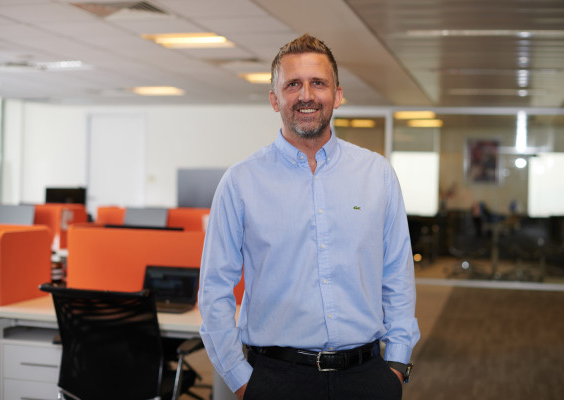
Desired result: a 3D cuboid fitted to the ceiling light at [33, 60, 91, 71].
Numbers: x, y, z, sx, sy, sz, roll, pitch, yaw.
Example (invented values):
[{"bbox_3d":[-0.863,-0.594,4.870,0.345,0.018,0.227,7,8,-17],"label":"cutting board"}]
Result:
[{"bbox_3d":[-2.131,-1.303,8.034,0.600,0.070,0.600,2,2,15],"label":"ceiling light"}]

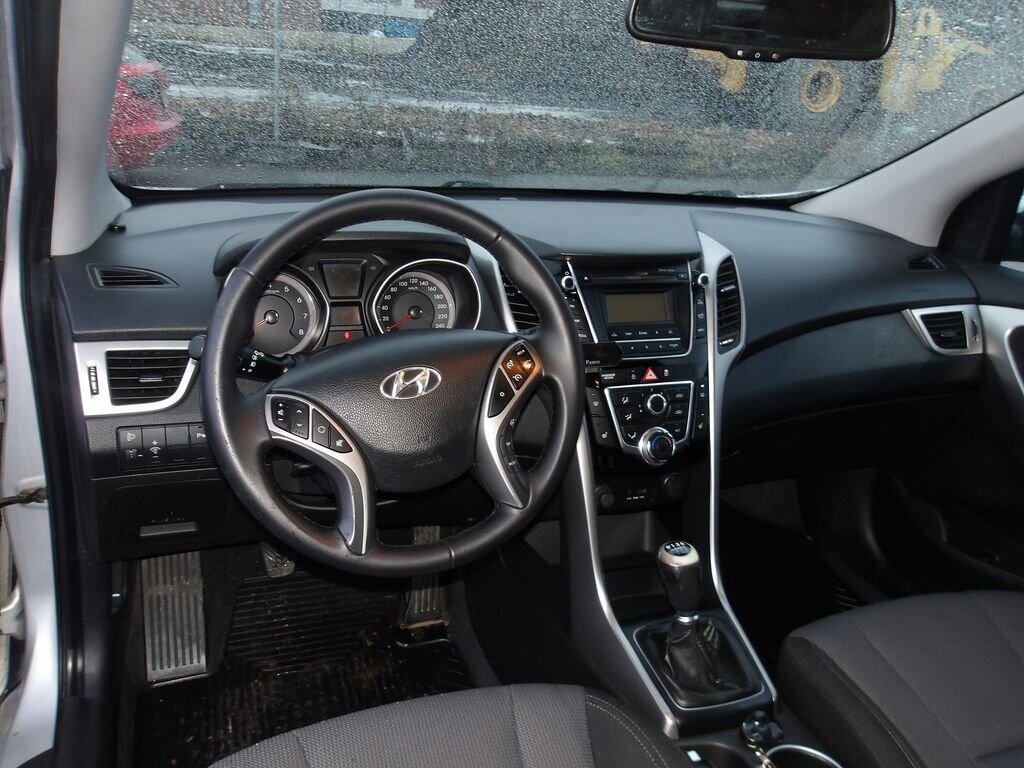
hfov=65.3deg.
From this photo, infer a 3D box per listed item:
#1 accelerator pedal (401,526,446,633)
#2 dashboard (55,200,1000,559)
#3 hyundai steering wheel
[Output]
[{"bbox_3d":[-0.148,0.329,1.371,0.060,0.175,0.045,1,-7,-19],"label":"accelerator pedal"},{"bbox_3d":[0.088,-0.096,1.320,1.420,0.420,0.600,-4,23,-19],"label":"dashboard"},{"bbox_3d":[-0.107,0.000,0.789,0.373,0.373,0.100,-11,2,-19],"label":"hyundai steering wheel"}]

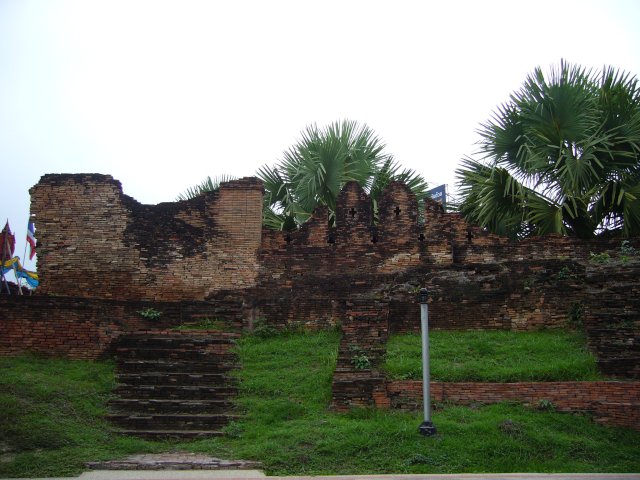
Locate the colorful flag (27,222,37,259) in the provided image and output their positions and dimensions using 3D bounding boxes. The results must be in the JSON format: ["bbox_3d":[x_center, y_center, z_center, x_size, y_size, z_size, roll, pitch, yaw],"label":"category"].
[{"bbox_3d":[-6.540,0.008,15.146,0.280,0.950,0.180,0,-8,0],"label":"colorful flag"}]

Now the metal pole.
[{"bbox_3d":[1.535,1.746,9.550,0.240,2.100,0.240,0,-8,0],"label":"metal pole"}]

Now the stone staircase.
[{"bbox_3d":[-2.420,2.353,11.207,2.150,1.650,2.000,0,-8,-2],"label":"stone staircase"}]

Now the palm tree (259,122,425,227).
[{"bbox_3d":[0.720,-0.484,20.265,5.200,6.000,5.000,0,-8,0],"label":"palm tree"}]

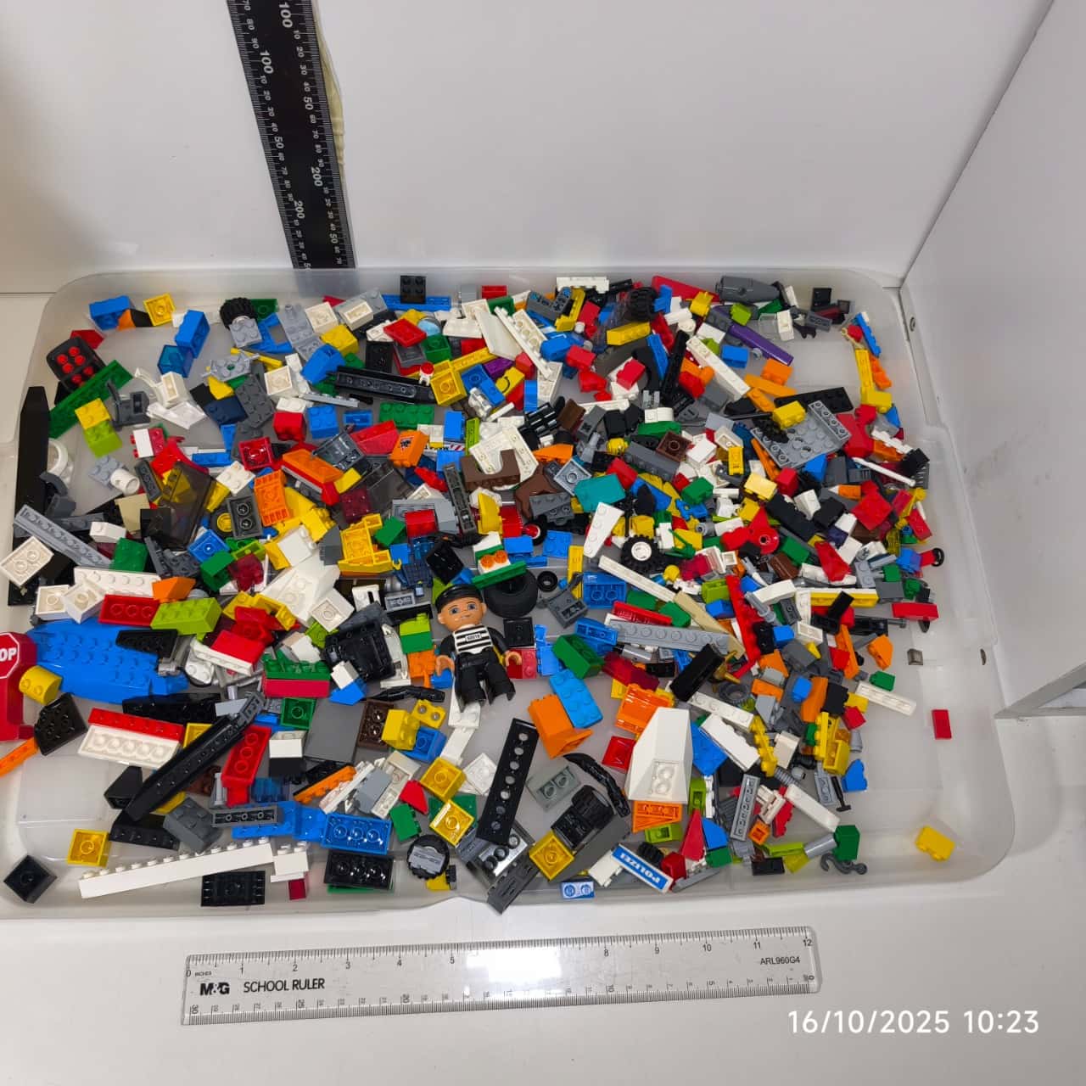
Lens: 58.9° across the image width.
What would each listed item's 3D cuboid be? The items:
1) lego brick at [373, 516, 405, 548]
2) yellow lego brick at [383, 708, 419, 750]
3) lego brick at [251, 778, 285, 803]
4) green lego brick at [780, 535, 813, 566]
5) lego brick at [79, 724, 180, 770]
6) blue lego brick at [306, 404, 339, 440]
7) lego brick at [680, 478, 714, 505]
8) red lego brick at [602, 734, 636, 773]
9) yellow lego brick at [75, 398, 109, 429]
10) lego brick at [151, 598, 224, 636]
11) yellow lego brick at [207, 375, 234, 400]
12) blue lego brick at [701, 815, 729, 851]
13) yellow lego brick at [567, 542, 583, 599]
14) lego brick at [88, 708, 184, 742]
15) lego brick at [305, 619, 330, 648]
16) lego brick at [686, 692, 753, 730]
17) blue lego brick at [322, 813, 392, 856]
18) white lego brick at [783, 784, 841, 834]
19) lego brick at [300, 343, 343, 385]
[{"bbox_3d":[-0.087,-0.006,0.545,0.011,0.010,0.016,36,71,9],"label":"lego brick"},{"bbox_3d":[-0.073,0.098,0.502,0.011,0.016,0.016,-3,60,24],"label":"yellow lego brick"},{"bbox_3d":[-0.142,0.128,0.500,0.016,0.008,0.011,-3,69,4],"label":"lego brick"},{"bbox_3d":[0.142,0.005,0.550,0.016,0.009,0.011,34,68,-3],"label":"green lego brick"},{"bbox_3d":[-0.215,0.108,0.503,0.048,0.005,0.016,10,59,3],"label":"lego brick"},{"bbox_3d":[-0.133,-0.074,0.581,0.016,0.011,0.016,-9,69,-10],"label":"blue lego brick"},{"bbox_3d":[0.095,-0.030,0.586,0.016,0.008,0.011,-34,61,-22],"label":"lego brick"},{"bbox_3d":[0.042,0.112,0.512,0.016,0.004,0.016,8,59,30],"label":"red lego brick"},{"bbox_3d":[-0.272,-0.078,0.581,0.016,0.005,0.016,-31,65,-13],"label":"yellow lego brick"},{"bbox_3d":[-0.191,0.040,0.516,0.032,0.011,0.016,-7,42,10],"label":"lego brick"},{"bbox_3d":[-0.192,-0.094,0.571,0.011,0.012,0.016,-22,84,0],"label":"yellow lego brick"},{"bbox_3d":[0.087,0.148,0.496,0.011,0.012,0.016,-10,78,-16],"label":"blue lego brick"},{"bbox_3d":[0.019,0.018,0.557,0.008,0.005,0.032,1,70,3],"label":"yellow lego brick"},{"bbox_3d":[-0.215,0.096,0.507,0.048,0.005,0.008,11,75,1],"label":"lego brick"},{"bbox_3d":[-0.116,0.049,0.522,0.016,0.011,0.016,38,88,16],"label":"lego brick"},{"bbox_3d":[0.097,0.092,0.522,0.032,0.011,0.008,21,63,14],"label":"lego brick"},{"bbox_3d":[-0.093,0.146,0.482,0.032,0.011,0.016,7,70,-2],"label":"blue lego brick"},{"bbox_3d":[0.143,0.141,0.512,0.032,0.003,0.008,36,70,0],"label":"white lego brick"},{"bbox_3d":[-0.134,-0.109,0.584,0.010,0.020,0.016,40,24,-4],"label":"lego brick"}]

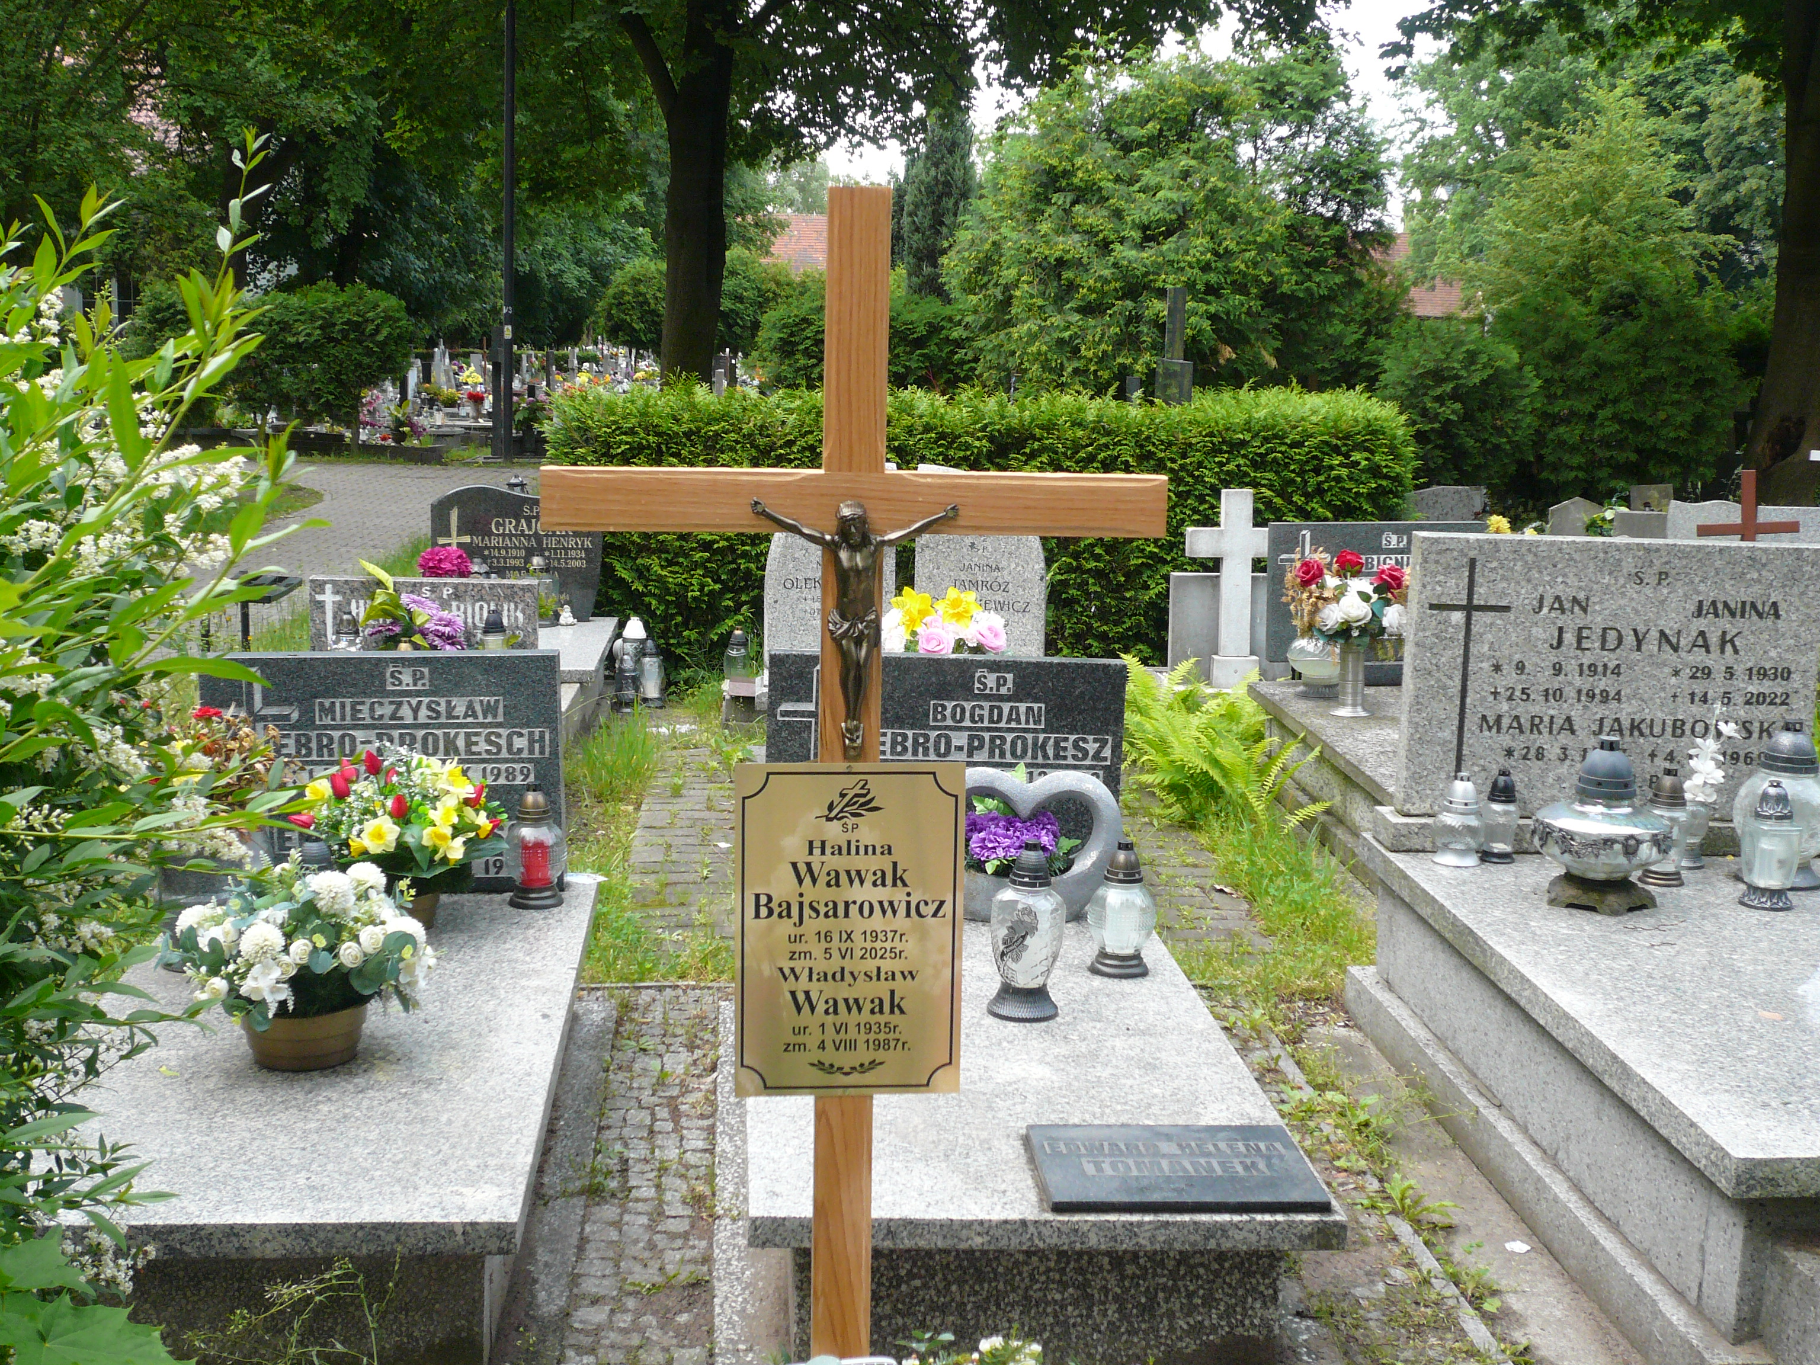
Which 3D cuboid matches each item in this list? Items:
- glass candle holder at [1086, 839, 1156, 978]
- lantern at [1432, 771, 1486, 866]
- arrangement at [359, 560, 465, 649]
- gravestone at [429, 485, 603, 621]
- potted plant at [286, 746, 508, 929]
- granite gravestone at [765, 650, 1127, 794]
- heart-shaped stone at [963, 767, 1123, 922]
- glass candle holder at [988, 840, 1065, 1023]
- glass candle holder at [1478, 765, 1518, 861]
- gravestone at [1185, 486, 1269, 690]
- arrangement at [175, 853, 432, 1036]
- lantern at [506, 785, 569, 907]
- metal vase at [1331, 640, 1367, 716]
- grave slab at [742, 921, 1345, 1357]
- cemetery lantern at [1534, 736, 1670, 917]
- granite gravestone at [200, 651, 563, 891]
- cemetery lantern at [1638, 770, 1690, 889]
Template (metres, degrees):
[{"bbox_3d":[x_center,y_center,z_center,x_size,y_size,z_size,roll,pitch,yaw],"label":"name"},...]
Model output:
[{"bbox_3d":[0.411,0.433,4.302,0.132,0.255,0.132,1,10,-5],"label":"glass candle holder"},{"bbox_3d":[1.204,0.292,4.843,0.112,0.195,0.112,1,10,-5],"label":"lantern"},{"bbox_3d":[-1.480,-0.179,6.578,0.317,0.368,0.270,1,10,-5],"label":"arrangement"},{"bbox_3d":[-1.534,-0.512,8.658,0.660,0.527,0.075,0,10,-8],"label":"gravestone"},{"bbox_3d":[-1.030,0.304,4.493,0.430,0.360,0.370,1,10,-5],"label":"potted plant"},{"bbox_3d":[0.072,0.201,4.774,0.765,0.532,0.065,1,10,-5],"label":"granite gravestone"},{"bbox_3d":[0.240,0.329,4.594,0.412,0.312,0.135,1,10,-5],"label":"heart-shaped stone"},{"bbox_3d":[0.215,0.436,3.963,0.139,0.317,0.139,1,10,-5],"label":"glass candle holder"},{"bbox_3d":[1.170,0.262,4.362,0.076,0.181,0.076,1,10,-5],"label":"glass candle holder"},{"bbox_3d":[1.070,-0.313,7.299,0.342,0.653,0.150,1,10,-5],"label":"gravestone"},{"bbox_3d":[-1.005,0.422,3.660,0.430,0.275,0.390,1,10,-5],"label":"arrangement"},{"bbox_3d":[-0.789,0.337,4.665,0.126,0.250,0.126,1,10,-5],"label":"lantern"},{"bbox_3d":[1.313,-0.016,6.551,0.118,0.218,0.118,1,10,-5],"label":"metal vase"},{"bbox_3d":[0.127,0.700,3.981,0.841,0.214,1.784,1,10,-5],"label":"grave slab"},{"bbox_3d":[1.292,0.253,4.078,0.259,0.304,0.259,1,10,-5],"label":"cemetery lantern"},{"bbox_3d":[-1.096,0.182,4.631,0.743,0.502,0.080,1,10,-5],"label":"granite gravestone"},{"bbox_3d":[1.605,0.306,4.699,0.105,0.240,0.105,1,10,-5],"label":"cemetery lantern"}]

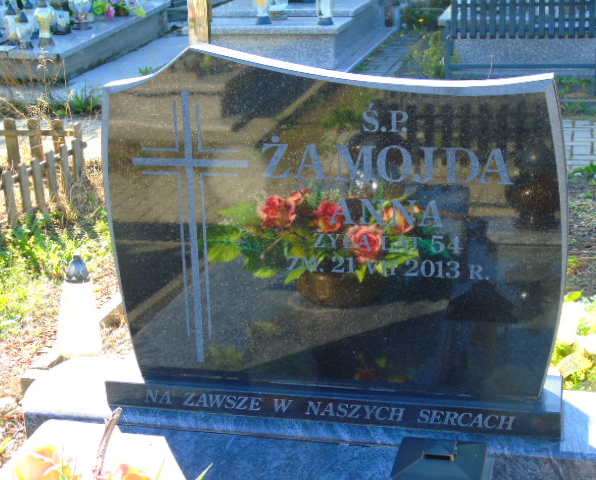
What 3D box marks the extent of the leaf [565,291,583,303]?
[{"bbox_3d":[0.589,0.121,2.450,0.041,0.024,0.030,3,18,14],"label":"leaf"}]

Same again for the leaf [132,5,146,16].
[{"bbox_3d":[-1.272,-1.838,9.200,0.110,0.090,0.060,-4,18,-7],"label":"leaf"}]

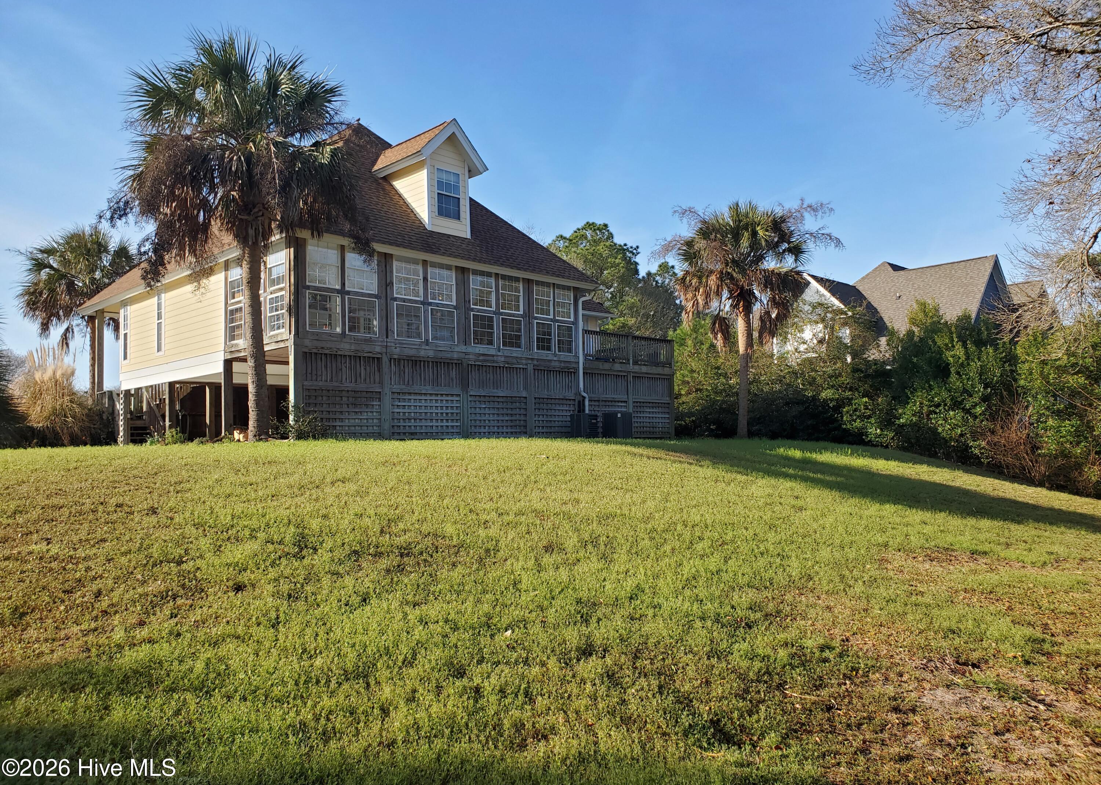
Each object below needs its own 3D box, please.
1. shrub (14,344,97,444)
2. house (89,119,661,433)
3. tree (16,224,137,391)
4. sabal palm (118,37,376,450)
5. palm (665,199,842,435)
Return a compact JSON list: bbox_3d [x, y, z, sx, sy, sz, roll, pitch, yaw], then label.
[{"bbox_3d":[-16.219,0.140,27.000,2.700,3.170,2.700,-1,-4,0],"label":"shrub"},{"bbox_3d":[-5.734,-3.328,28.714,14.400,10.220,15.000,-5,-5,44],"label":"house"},{"bbox_3d":[-17.751,-2.177,31.000,4.400,8.110,4.400,-1,-4,0],"label":"tree"},{"bbox_3d":[-6.170,-3.106,16.500,4.800,8.170,4.800,-1,-4,0],"label":"sabal palm"},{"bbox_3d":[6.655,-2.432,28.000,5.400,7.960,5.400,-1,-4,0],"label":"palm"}]

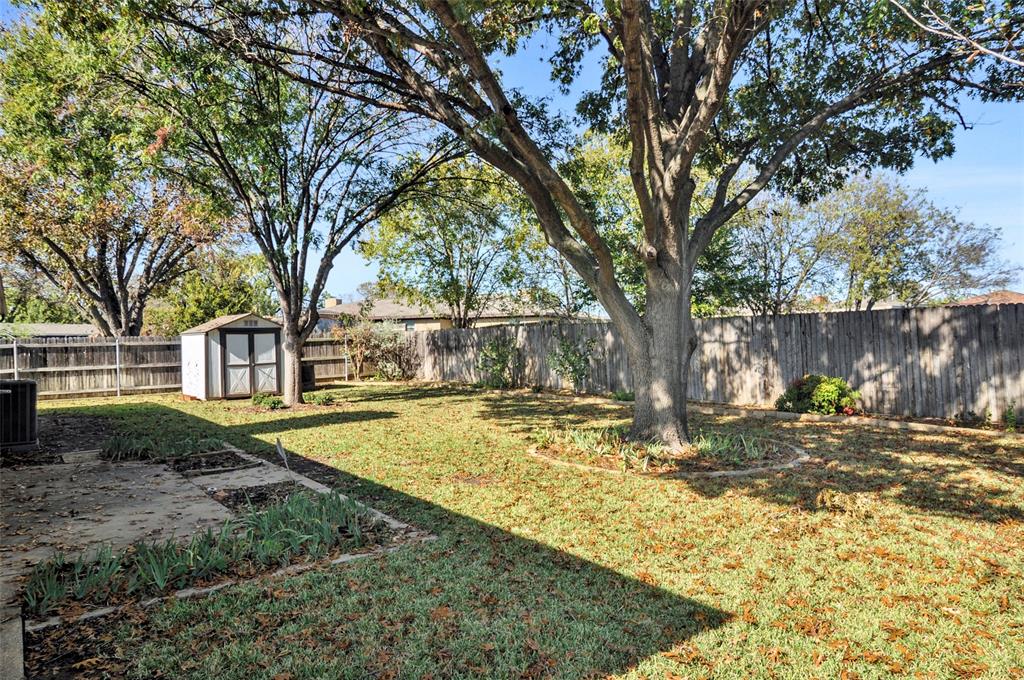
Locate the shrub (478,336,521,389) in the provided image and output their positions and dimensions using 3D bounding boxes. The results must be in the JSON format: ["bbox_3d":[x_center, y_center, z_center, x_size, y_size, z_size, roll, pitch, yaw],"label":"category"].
[{"bbox_3d":[-0.419,0.754,20.000,1.150,1.740,1.500,1,-1,-39],"label":"shrub"}]

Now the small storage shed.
[{"bbox_3d":[-8.376,0.478,18.200,2.500,2.430,2.400,-2,0,-43],"label":"small storage shed"}]

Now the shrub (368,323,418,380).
[{"bbox_3d":[-4.529,0.475,22.800,1.850,2.200,1.600,-2,0,-11],"label":"shrub"}]

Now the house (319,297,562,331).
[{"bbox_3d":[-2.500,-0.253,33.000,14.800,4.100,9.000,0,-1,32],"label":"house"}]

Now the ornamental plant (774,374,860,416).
[{"bbox_3d":[6.042,1.078,11.800,1.150,0.820,1.600,1,-1,-39],"label":"ornamental plant"}]

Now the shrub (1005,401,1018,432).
[{"bbox_3d":[7.870,1.205,9.400,0.220,0.500,0.220,1,-1,-39],"label":"shrub"}]

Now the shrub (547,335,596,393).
[{"bbox_3d":[1.735,0.685,17.400,1.150,1.680,1.550,1,-1,-39],"label":"shrub"}]

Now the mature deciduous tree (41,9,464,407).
[{"bbox_3d":[-6.700,-3.154,16.100,10.000,9.700,9.200,0,-1,0],"label":"mature deciduous tree"}]

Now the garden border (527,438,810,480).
[{"bbox_3d":[2.100,1.489,8.650,4.000,0.130,3.900,0,-1,0],"label":"garden border"}]

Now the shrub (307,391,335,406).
[{"bbox_3d":[-4.590,1.396,14.300,0.640,0.330,0.580,-2,0,-18],"label":"shrub"}]

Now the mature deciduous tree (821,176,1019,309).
[{"bbox_3d":[14.769,-2.514,22.000,6.300,6.900,6.100,-2,0,34],"label":"mature deciduous tree"}]

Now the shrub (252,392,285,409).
[{"bbox_3d":[-5.796,1.420,14.200,0.750,0.360,0.680,-2,0,-22],"label":"shrub"}]

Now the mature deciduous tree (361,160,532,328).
[{"bbox_3d":[-2.800,-3.028,25.500,7.000,9.100,6.600,-2,0,-6],"label":"mature deciduous tree"}]

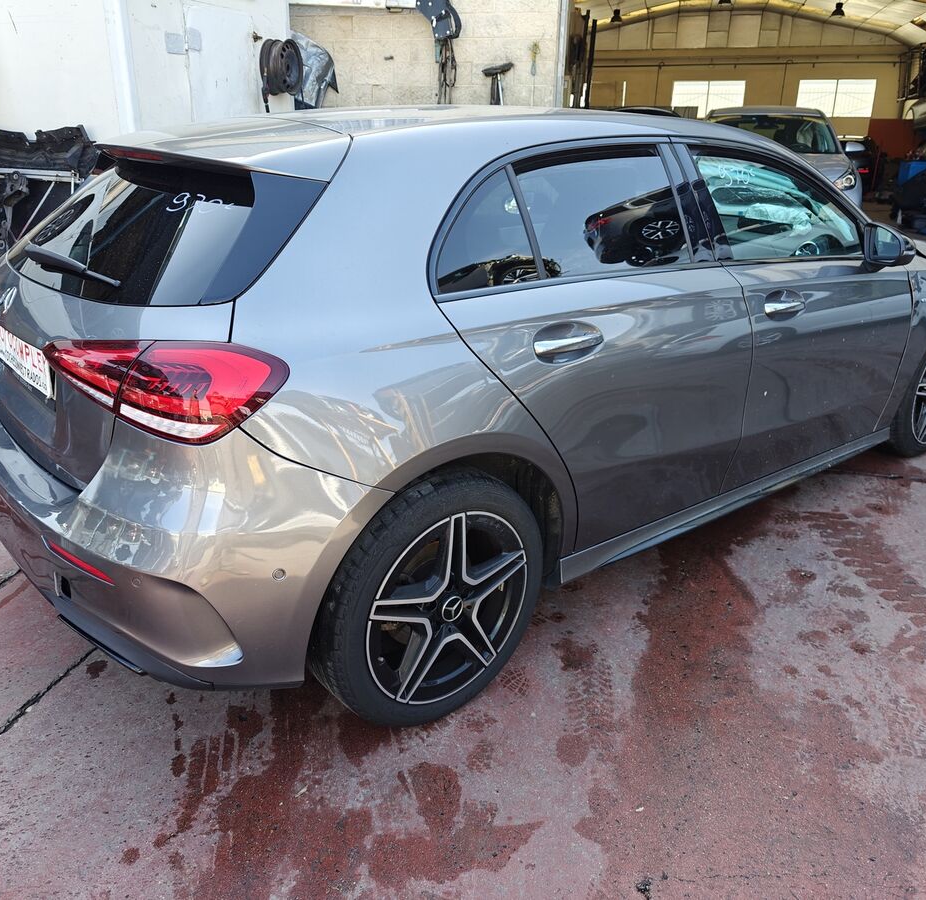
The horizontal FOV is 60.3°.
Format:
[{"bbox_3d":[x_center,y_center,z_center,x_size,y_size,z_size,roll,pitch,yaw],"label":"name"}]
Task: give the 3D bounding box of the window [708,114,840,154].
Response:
[{"bbox_3d":[3.005,-3.156,8.000,1.400,0.450,0.620,7,22,18],"label":"window"}]

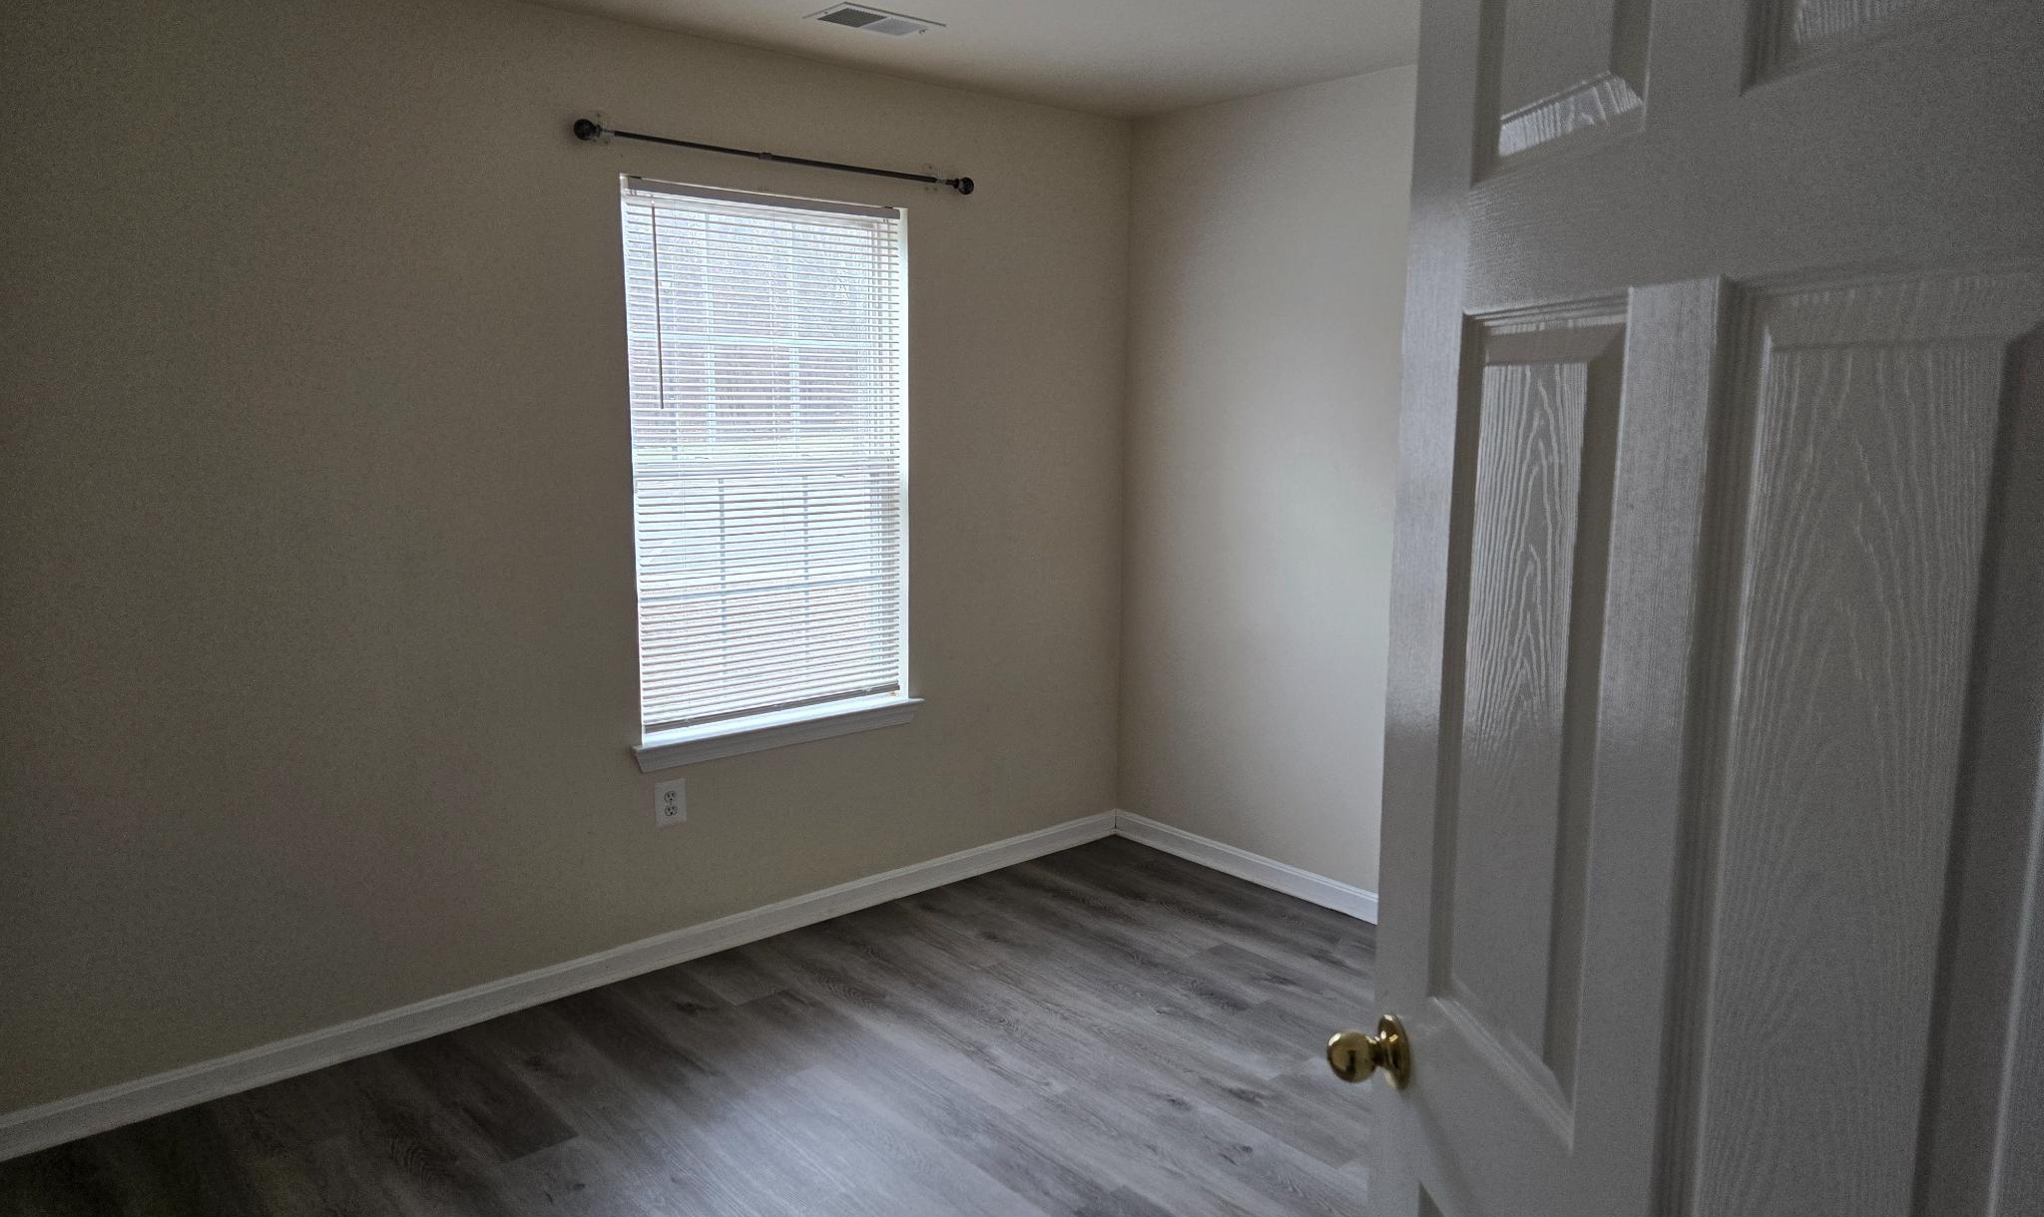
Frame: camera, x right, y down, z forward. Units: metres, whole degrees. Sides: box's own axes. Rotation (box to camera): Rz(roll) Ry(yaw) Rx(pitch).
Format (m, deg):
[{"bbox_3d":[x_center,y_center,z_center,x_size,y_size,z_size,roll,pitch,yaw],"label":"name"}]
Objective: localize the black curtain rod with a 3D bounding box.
[{"bbox_3d":[-0.605,-1.191,3.613,1.218,0.052,0.075,-8,12,-41],"label":"black curtain rod"}]

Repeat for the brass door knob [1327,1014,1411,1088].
[{"bbox_3d":[0.318,0.416,1.266,0.066,0.066,0.066,-1,9,-6],"label":"brass door knob"}]

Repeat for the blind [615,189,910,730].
[{"bbox_3d":[-0.694,-0.405,3.776,0.875,1.440,0.100,-8,12,-41],"label":"blind"}]

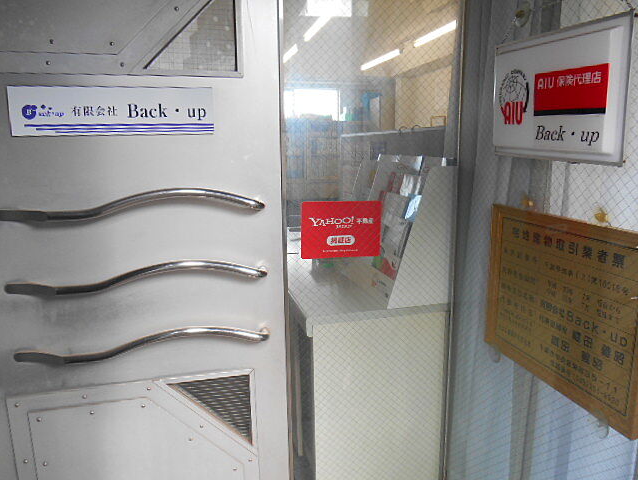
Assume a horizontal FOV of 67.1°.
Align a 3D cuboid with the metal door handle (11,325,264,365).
[{"bbox_3d":[-0.422,0.253,1.191,0.598,0.060,0.061,-3,12,-14],"label":"metal door handle"}]

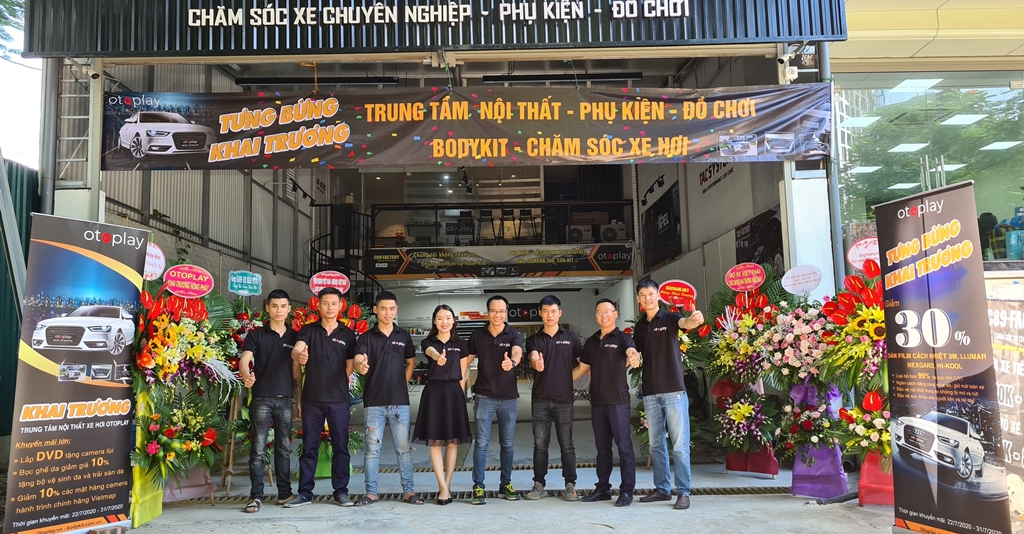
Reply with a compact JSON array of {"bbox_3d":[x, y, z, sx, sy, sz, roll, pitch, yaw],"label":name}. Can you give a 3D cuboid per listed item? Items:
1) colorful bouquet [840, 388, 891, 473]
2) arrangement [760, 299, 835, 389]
[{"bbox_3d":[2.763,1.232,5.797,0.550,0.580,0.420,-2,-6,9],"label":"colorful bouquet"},{"bbox_3d":[2.316,0.622,6.250,0.620,0.700,0.420,-3,-6,14],"label":"arrangement"}]

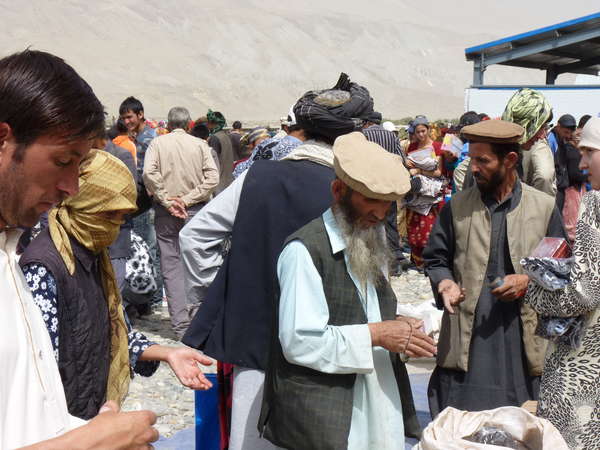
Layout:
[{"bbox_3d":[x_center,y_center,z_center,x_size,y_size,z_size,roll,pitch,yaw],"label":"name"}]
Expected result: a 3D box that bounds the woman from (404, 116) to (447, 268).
[{"bbox_3d":[1.333,-0.336,14.862,0.470,1.620,0.380,0,4,6],"label":"woman"}]

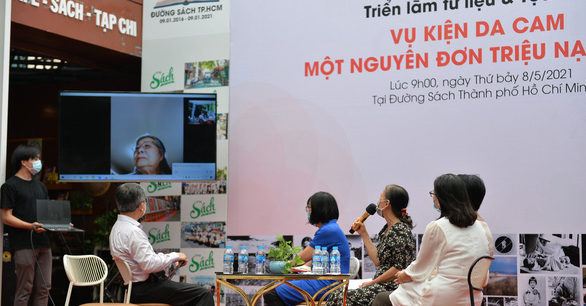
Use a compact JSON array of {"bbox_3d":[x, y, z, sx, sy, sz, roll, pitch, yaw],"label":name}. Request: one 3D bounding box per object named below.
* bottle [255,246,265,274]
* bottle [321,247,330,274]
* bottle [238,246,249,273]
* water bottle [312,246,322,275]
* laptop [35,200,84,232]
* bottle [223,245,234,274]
[{"bbox_3d":[-0.202,0.680,7.200,0.063,0.176,0.063,0,-5,6],"label":"bottle"},{"bbox_3d":[0.207,0.686,7.250,0.063,0.176,0.063,0,-5,6],"label":"bottle"},{"bbox_3d":[-0.311,0.678,7.180,0.063,0.176,0.063,0,-5,6],"label":"bottle"},{"bbox_3d":[0.157,0.666,7.050,0.063,0.176,0.063,0,-5,6],"label":"water bottle"},{"bbox_3d":[-1.952,0.526,9.500,0.335,0.220,0.260,6,2,-39],"label":"laptop"},{"bbox_3d":[-0.397,0.665,7.070,0.063,0.176,0.063,0,-5,6],"label":"bottle"}]

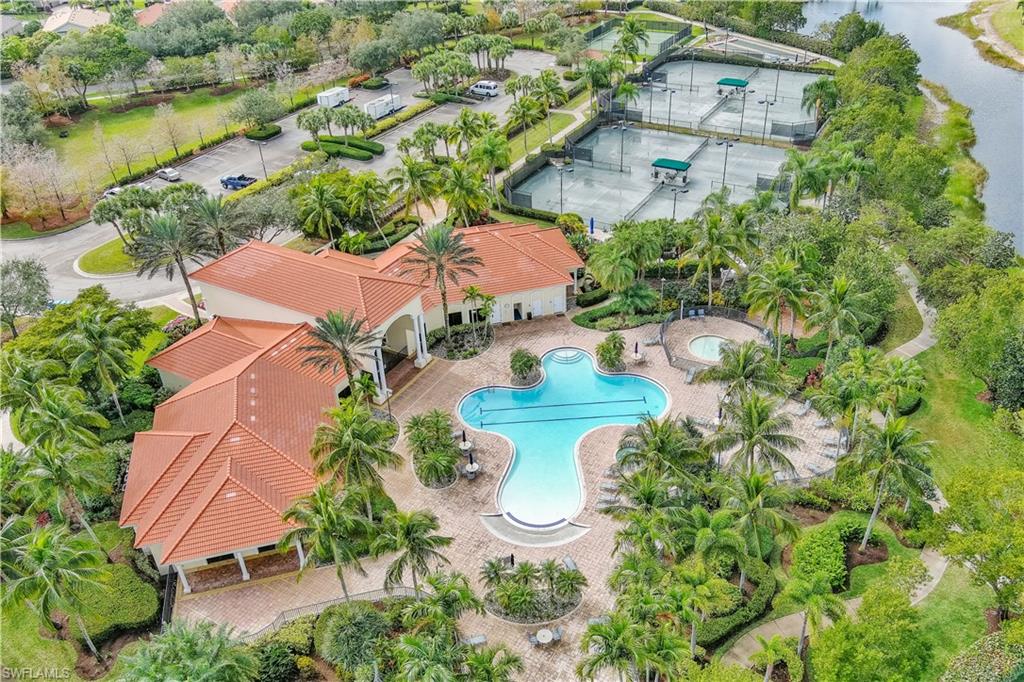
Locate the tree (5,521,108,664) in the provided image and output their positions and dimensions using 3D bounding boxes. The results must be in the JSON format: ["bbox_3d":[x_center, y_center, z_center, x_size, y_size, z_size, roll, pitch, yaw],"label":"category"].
[{"bbox_3d":[-27.223,16.133,50.981,6.600,11.700,6.600,-3,33,0],"label":"tree"}]

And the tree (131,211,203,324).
[{"bbox_3d":[-34.100,-6.403,84.600,7.200,13.000,7.200,-3,33,0],"label":"tree"}]

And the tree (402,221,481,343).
[{"bbox_3d":[-6.568,-5.087,80.135,7.600,12.300,7.600,-3,33,0],"label":"tree"}]

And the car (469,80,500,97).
[{"bbox_3d":[-5.233,-47.340,153.908,5.700,2.400,2.050,21,40,32],"label":"car"}]

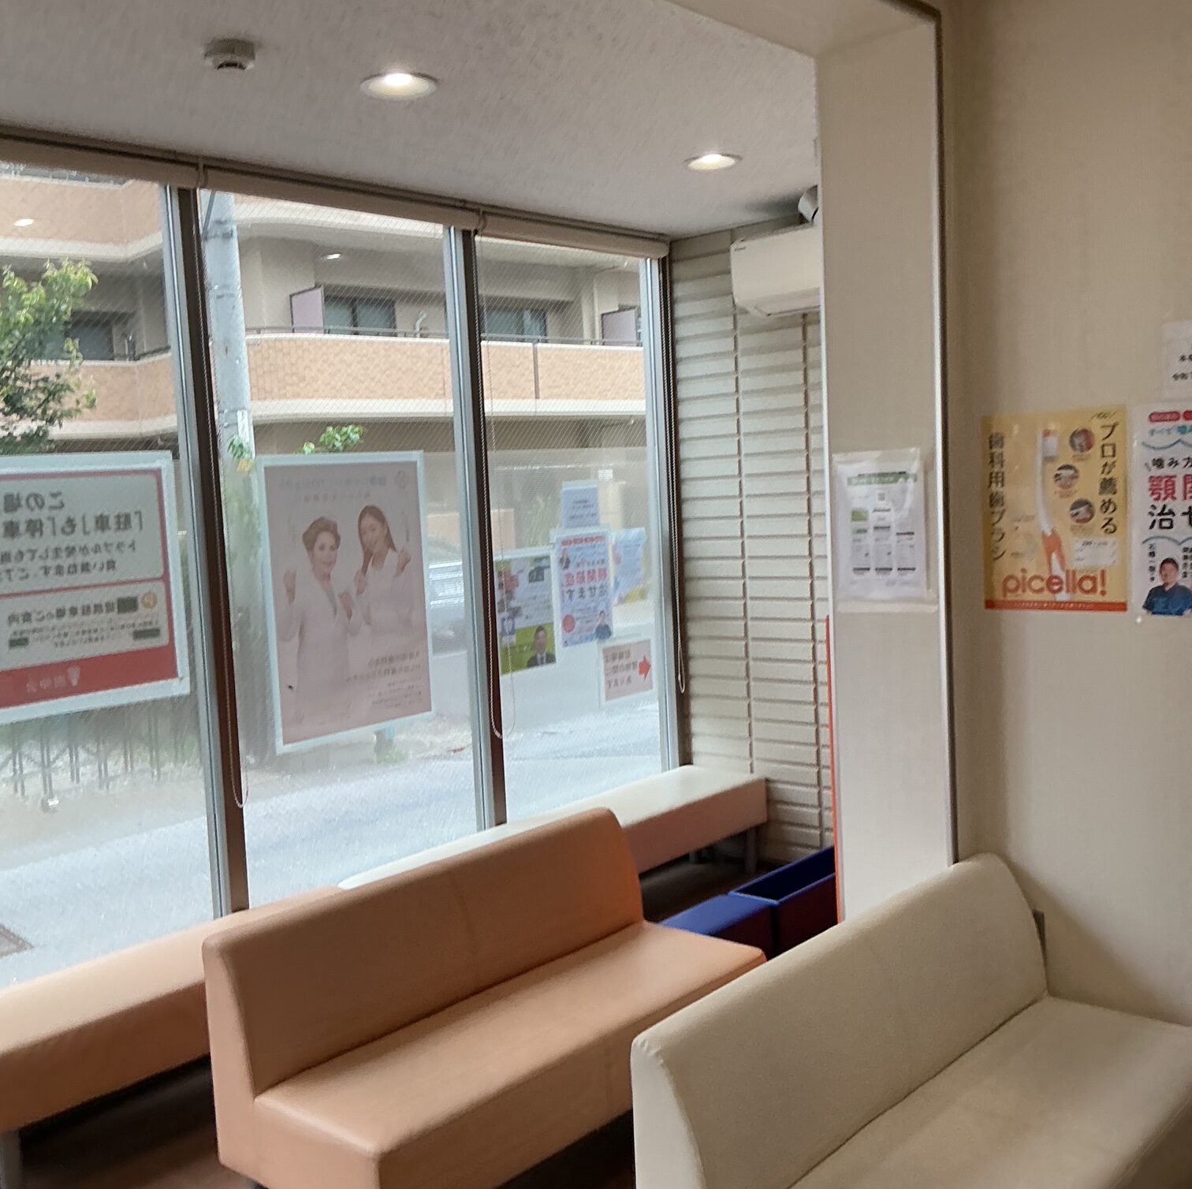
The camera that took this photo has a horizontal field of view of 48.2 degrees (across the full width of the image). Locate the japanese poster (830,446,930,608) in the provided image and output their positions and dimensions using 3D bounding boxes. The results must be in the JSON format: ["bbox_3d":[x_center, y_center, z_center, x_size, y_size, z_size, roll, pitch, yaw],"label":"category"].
[{"bbox_3d":[0.609,-0.147,2.880,0.217,0.322,0.010,1,6,42],"label":"japanese poster"}]

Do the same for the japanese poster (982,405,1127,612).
[{"bbox_3d":[0.935,-0.170,2.730,0.302,0.411,0.010,1,6,42],"label":"japanese poster"}]

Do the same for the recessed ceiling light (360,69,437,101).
[{"bbox_3d":[-0.449,-1.155,3.056,0.173,0.030,0.173,-3,5,0],"label":"recessed ceiling light"}]

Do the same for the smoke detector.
[{"bbox_3d":[-0.742,-1.097,2.698,0.105,0.050,0.105,-3,5,0],"label":"smoke detector"}]

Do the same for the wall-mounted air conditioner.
[{"bbox_3d":[0.859,-1.117,4.551,0.800,0.264,0.230,1,6,42],"label":"wall-mounted air conditioner"}]

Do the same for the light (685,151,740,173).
[{"bbox_3d":[0.348,-1.259,3.908,0.172,0.030,0.172,-3,5,0],"label":"light"}]

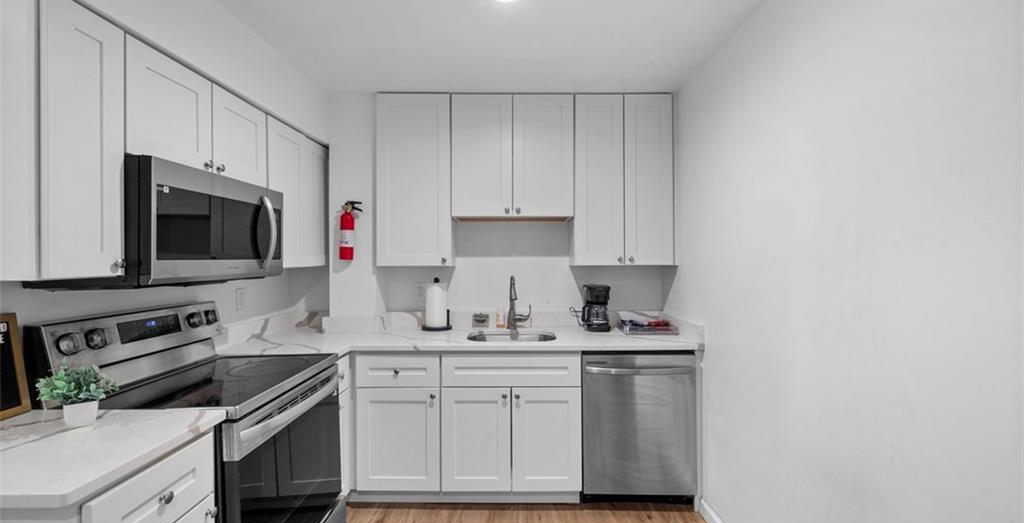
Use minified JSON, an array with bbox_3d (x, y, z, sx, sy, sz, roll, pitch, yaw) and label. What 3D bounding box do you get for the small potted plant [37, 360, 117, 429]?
[{"bbox_3d":[-1.261,0.378,1.249,0.165,0.168,0.150,-1,1,-45],"label":"small potted plant"}]

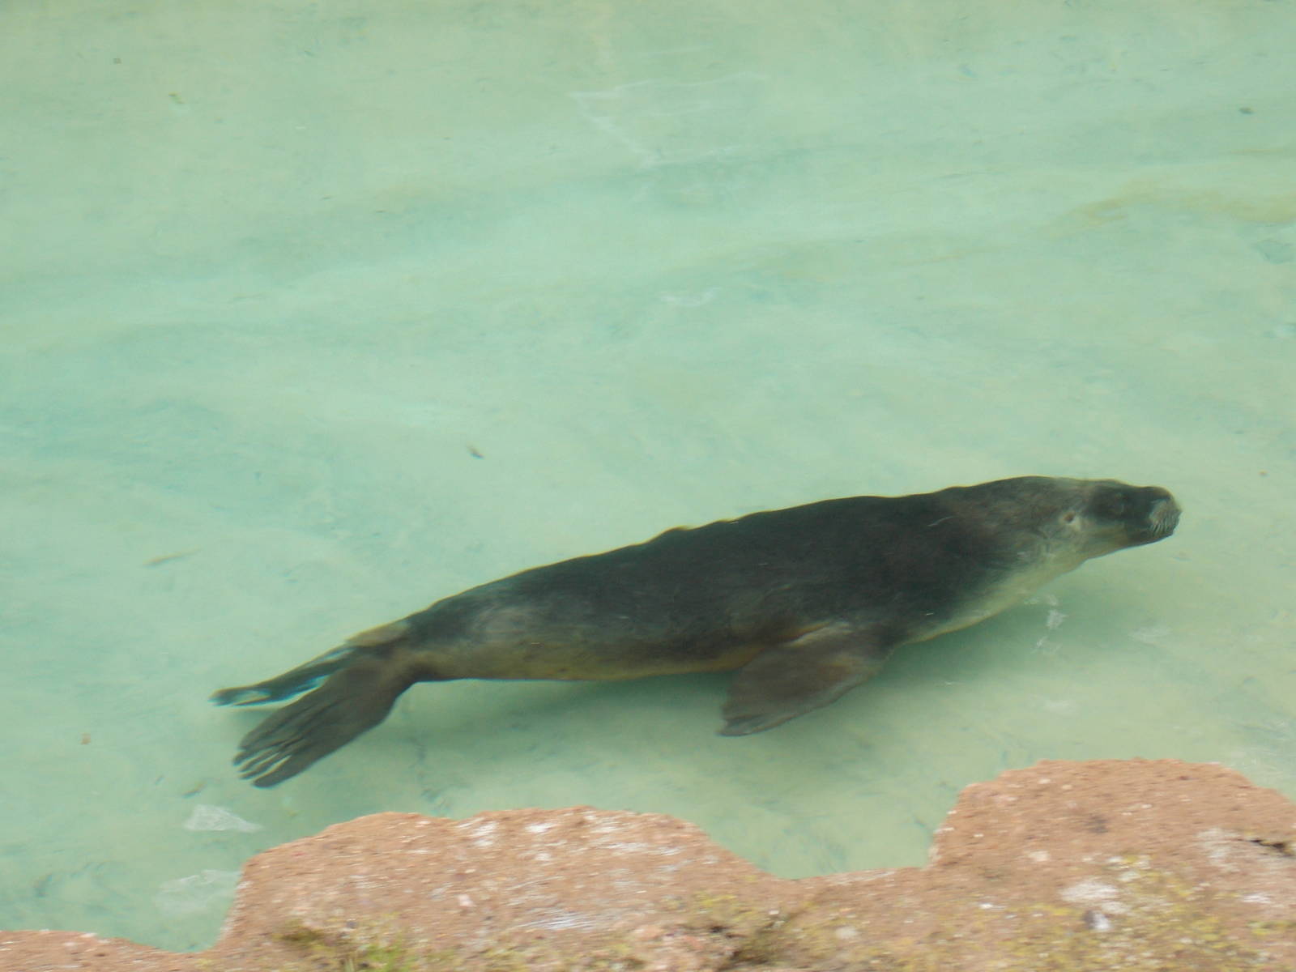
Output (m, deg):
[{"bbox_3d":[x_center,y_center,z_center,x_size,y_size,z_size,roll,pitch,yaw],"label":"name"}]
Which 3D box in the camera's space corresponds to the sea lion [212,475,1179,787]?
[{"bbox_3d":[0.108,0.290,8.600,2.140,0.430,0.640,-12,29,-12],"label":"sea lion"}]

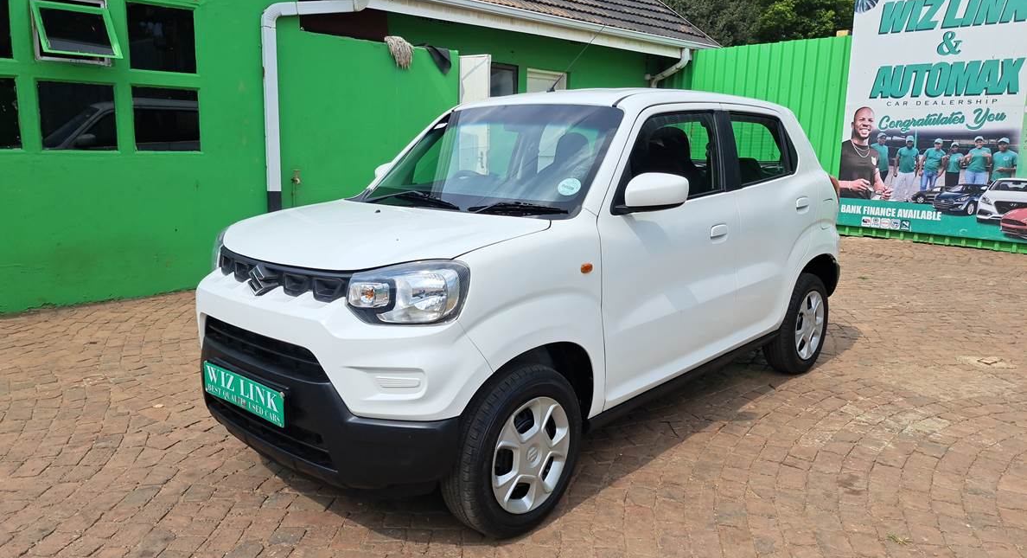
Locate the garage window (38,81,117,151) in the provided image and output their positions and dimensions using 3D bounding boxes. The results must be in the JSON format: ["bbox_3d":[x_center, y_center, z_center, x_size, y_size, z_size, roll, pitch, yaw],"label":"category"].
[{"bbox_3d":[-3.357,-1.248,5.504,0.512,0.504,0.070,-9,14,-42],"label":"garage window"}]

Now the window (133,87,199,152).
[{"bbox_3d":[-2.882,-1.321,5.937,0.508,0.510,0.070,-9,14,-42],"label":"window"}]

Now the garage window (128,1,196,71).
[{"bbox_3d":[-2.870,-1.958,5.828,0.517,0.509,0.070,-9,14,-42],"label":"garage window"}]

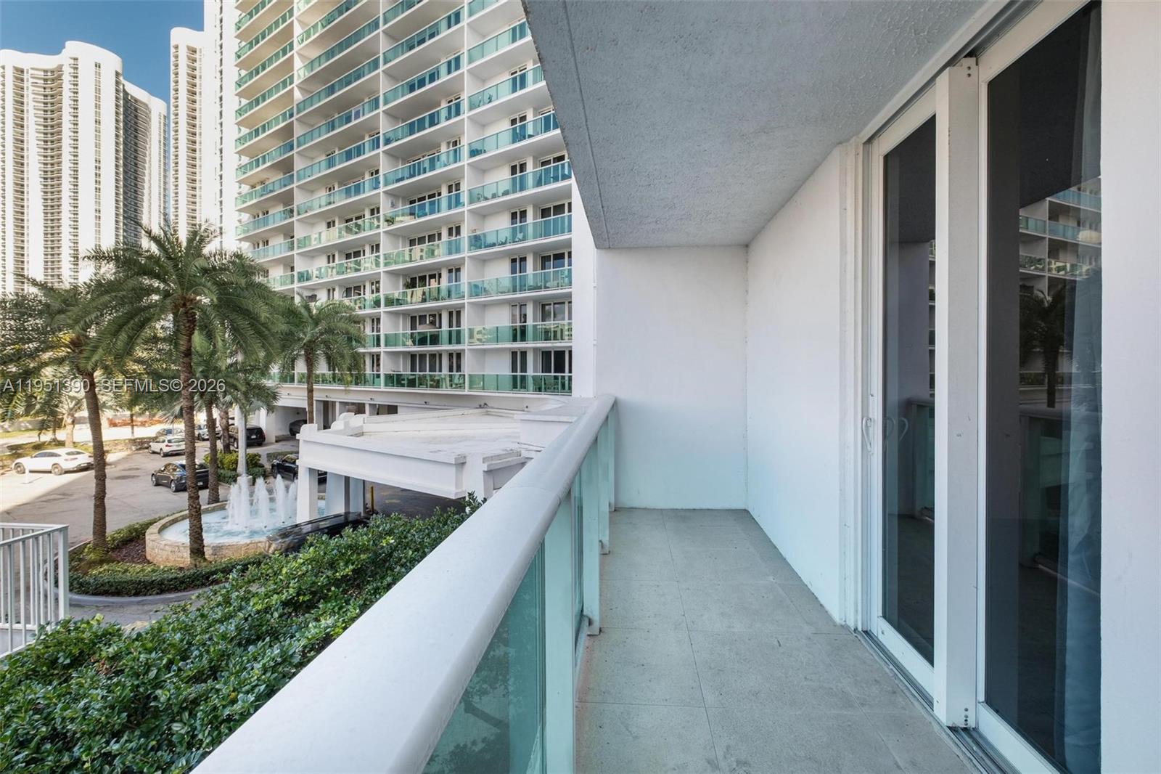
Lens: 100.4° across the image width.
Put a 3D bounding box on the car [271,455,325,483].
[{"bbox_3d":[-17.700,5.017,30.609,4.700,1.680,1.900,1,3,33],"label":"car"}]

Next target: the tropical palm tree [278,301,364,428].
[{"bbox_3d":[-17.600,-0.218,32.515,5.400,11.600,5.400,1,3,34],"label":"tropical palm tree"}]

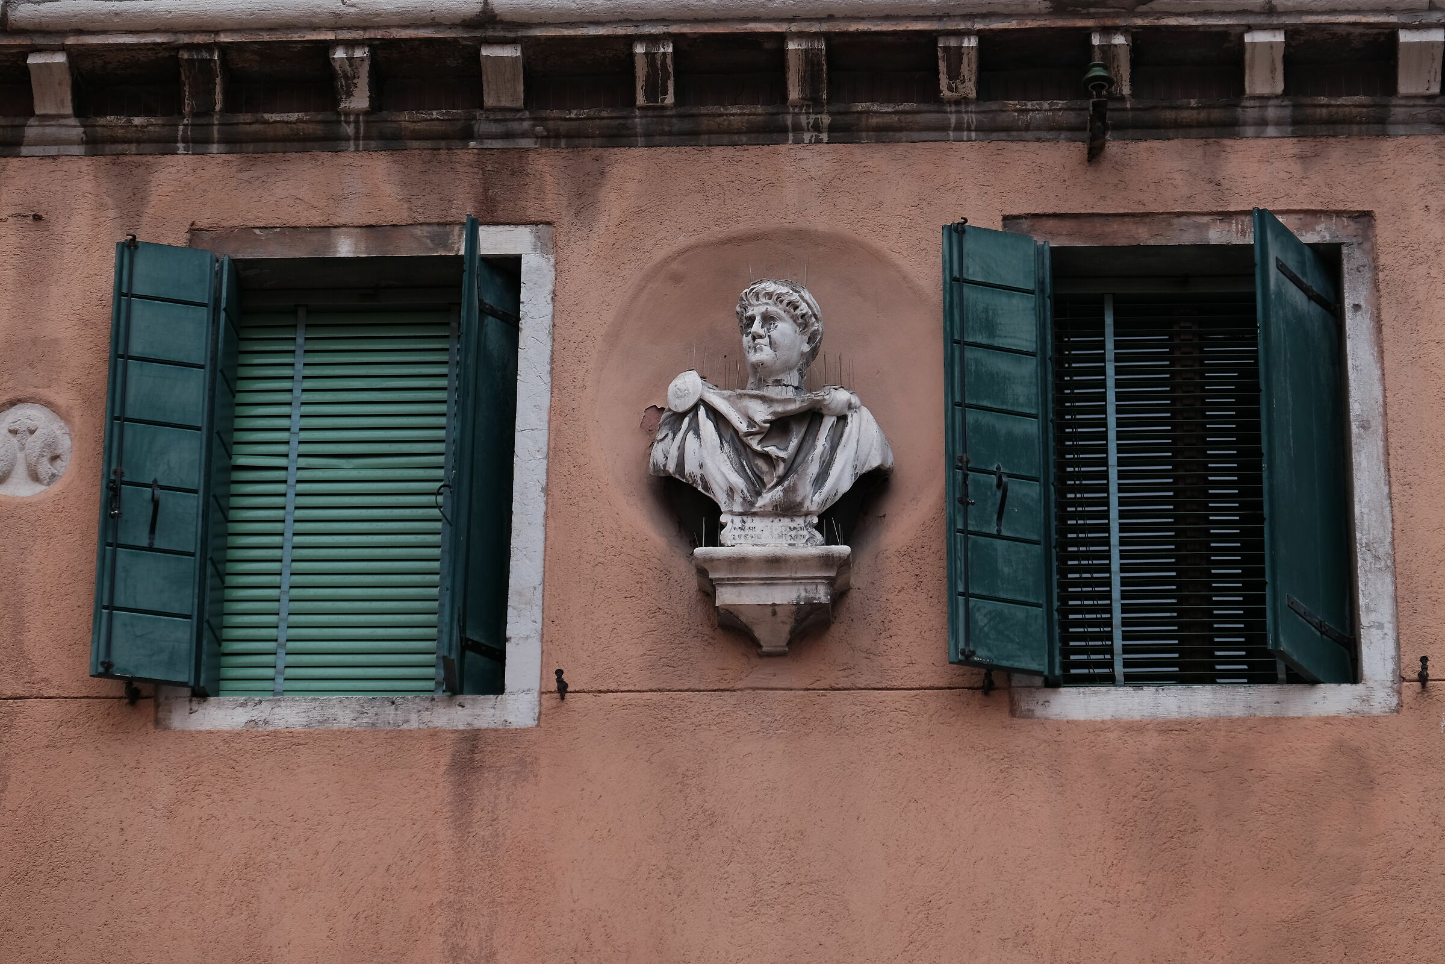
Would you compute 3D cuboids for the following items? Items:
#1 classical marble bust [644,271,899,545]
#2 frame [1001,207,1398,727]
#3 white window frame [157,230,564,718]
[{"bbox_3d":[0.130,-0.159,12.507,0.638,0.851,0.310,-1,-25,3],"label":"classical marble bust"},{"bbox_3d":[1.250,-0.034,12.523,0.999,1.469,0.150,-1,-25,3],"label":"frame"},{"bbox_3d":[-0.960,-0.001,12.620,0.999,1.473,0.150,-1,-25,3],"label":"white window frame"}]

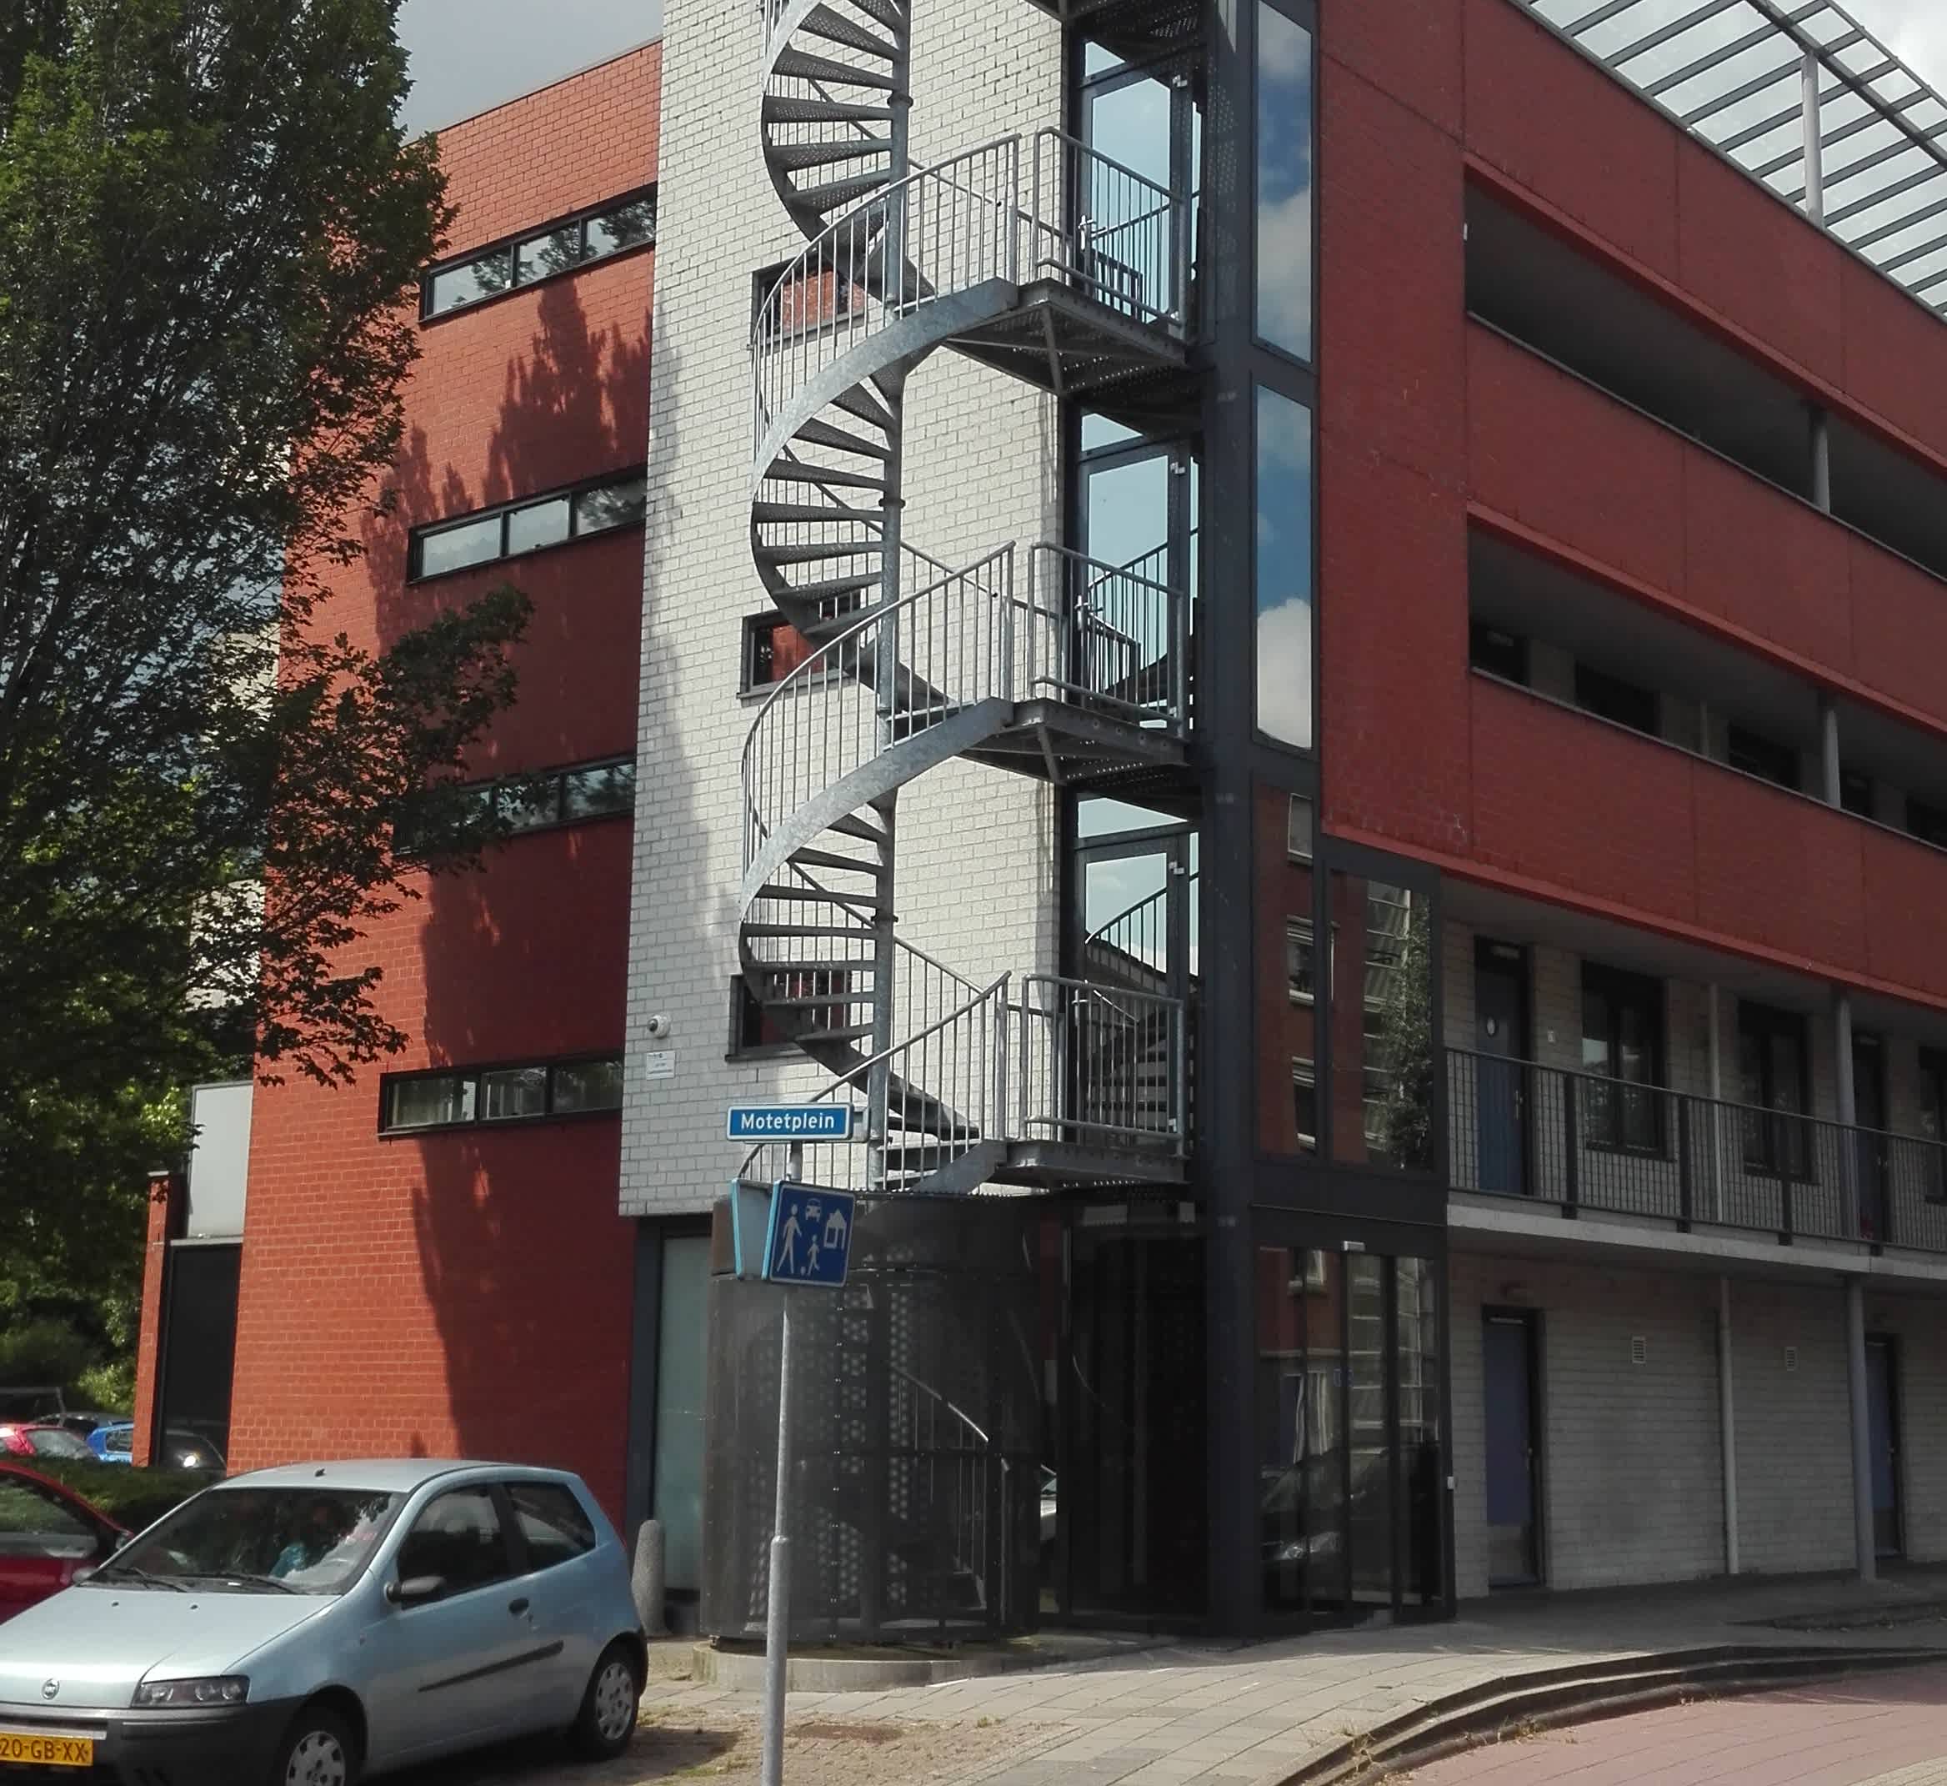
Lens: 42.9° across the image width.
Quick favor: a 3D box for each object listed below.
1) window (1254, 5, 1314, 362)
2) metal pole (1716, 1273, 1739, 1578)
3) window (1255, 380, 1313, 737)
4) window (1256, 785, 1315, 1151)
[{"bbox_3d":[2.200,-4.988,17.495,0.100,2.534,0.641,-9,-15,44],"label":"window"},{"bbox_3d":[6.685,4.685,21.954,0.090,2.584,0.090,-9,-15,44],"label":"metal pole"},{"bbox_3d":[2.131,-2.217,16.942,0.100,2.459,0.621,-9,-15,44],"label":"window"},{"bbox_3d":[2.070,0.515,16.405,0.100,2.504,0.640,-9,-15,44],"label":"window"}]

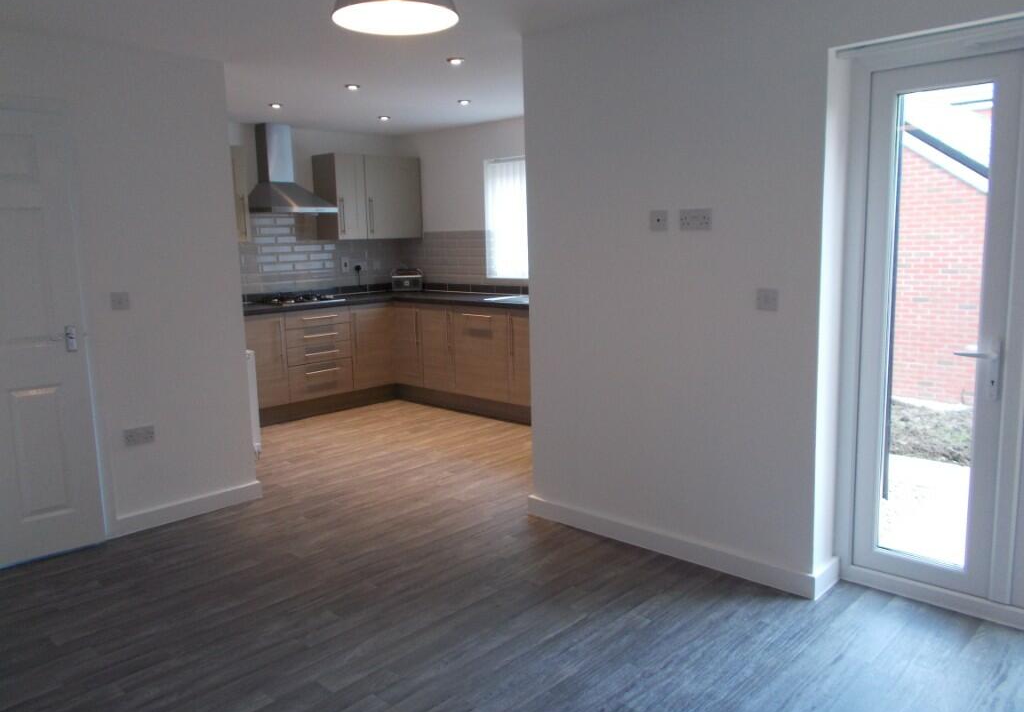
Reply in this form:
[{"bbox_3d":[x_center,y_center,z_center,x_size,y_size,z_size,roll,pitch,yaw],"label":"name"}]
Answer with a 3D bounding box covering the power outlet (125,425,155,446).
[{"bbox_3d":[-1.854,0.402,3.837,0.010,0.087,0.147,7,12,42],"label":"power outlet"}]

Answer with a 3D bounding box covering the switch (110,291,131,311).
[{"bbox_3d":[-1.887,-0.264,3.712,0.010,0.087,0.087,7,12,42],"label":"switch"}]

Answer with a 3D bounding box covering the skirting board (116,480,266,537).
[{"bbox_3d":[-1.692,0.799,4.066,0.018,0.089,0.780,7,12,42],"label":"skirting board"}]

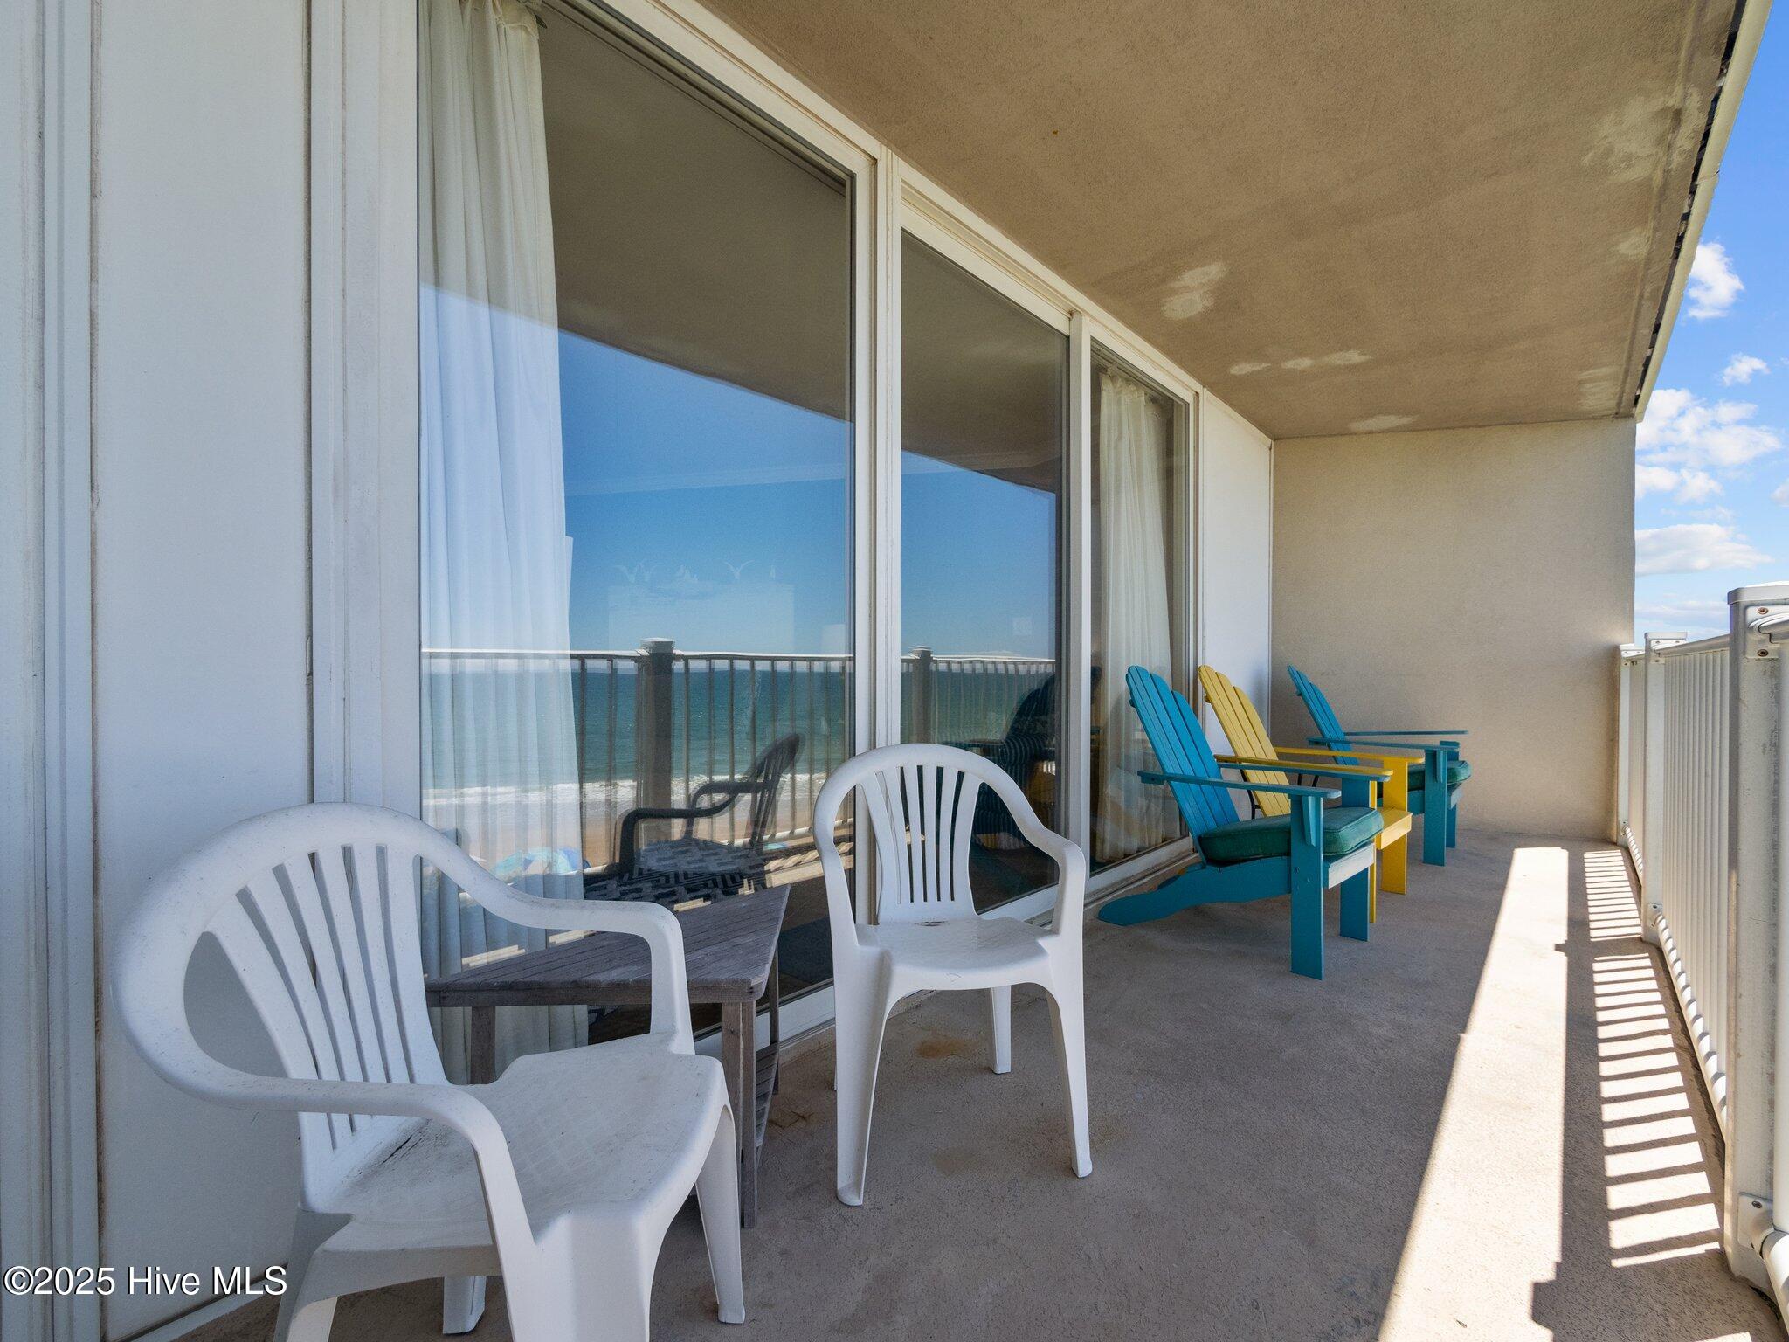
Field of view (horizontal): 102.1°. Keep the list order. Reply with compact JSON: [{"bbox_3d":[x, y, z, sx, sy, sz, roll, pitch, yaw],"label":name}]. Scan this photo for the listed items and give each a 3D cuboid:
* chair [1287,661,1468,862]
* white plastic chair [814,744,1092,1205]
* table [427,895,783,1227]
[{"bbox_3d":[2.738,0.490,4.149,0.870,1.020,0.660,0,0,43],"label":"chair"},{"bbox_3d":[0.091,0.589,1.630,0.550,0.823,0.510,0,0,-12],"label":"white plastic chair"},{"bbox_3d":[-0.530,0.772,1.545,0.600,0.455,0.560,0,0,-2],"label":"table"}]

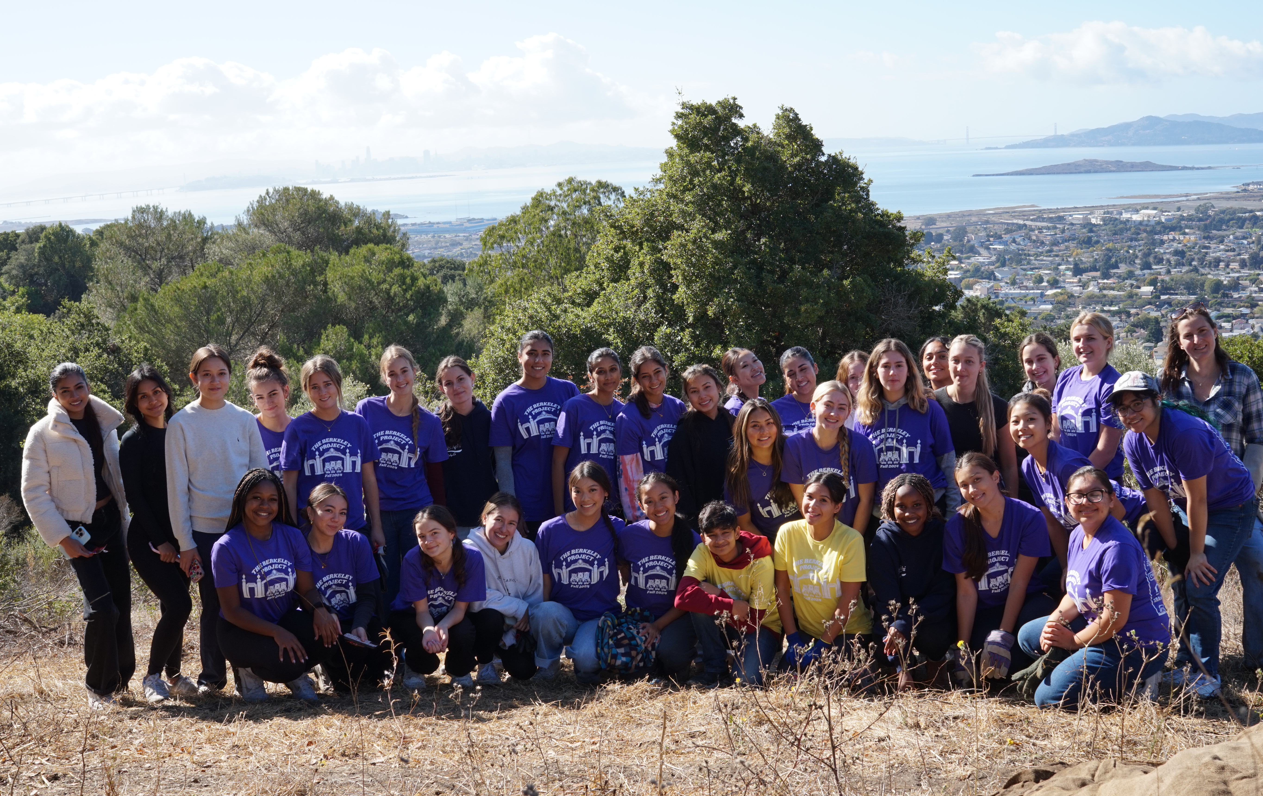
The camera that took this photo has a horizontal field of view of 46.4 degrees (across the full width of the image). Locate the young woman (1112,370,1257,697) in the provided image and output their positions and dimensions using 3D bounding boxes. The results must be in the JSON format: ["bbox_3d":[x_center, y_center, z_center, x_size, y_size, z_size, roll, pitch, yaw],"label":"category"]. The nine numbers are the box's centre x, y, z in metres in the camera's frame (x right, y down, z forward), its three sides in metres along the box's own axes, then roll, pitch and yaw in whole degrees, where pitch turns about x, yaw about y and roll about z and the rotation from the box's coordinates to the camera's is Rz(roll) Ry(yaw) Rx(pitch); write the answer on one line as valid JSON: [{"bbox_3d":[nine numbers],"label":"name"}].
[{"bbox_3d":[2.344,0.575,6.240,0.680,1.397,0.480,-10,13,-39],"label":"young woman"}]

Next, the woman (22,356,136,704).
[{"bbox_3d":[-2.551,0.645,6.780,0.480,1.632,0.360,-9,12,-35],"label":"woman"}]

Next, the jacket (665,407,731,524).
[{"bbox_3d":[0.328,0.359,7.050,0.460,0.620,0.300,-2,10,2],"label":"jacket"}]

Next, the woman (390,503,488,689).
[{"bbox_3d":[-0.924,0.943,7.020,0.470,0.900,0.620,-3,10,0],"label":"woman"}]

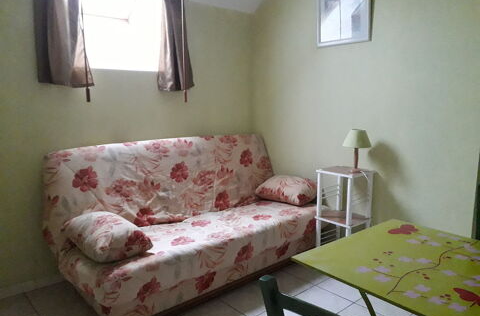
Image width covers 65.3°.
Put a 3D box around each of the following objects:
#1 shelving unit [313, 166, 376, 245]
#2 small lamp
[{"bbox_3d":[0.814,0.489,2.943,0.287,0.779,0.325,-9,12,-40],"label":"shelving unit"},{"bbox_3d":[0.887,-0.052,2.841,0.217,0.320,0.217,-9,12,-40],"label":"small lamp"}]

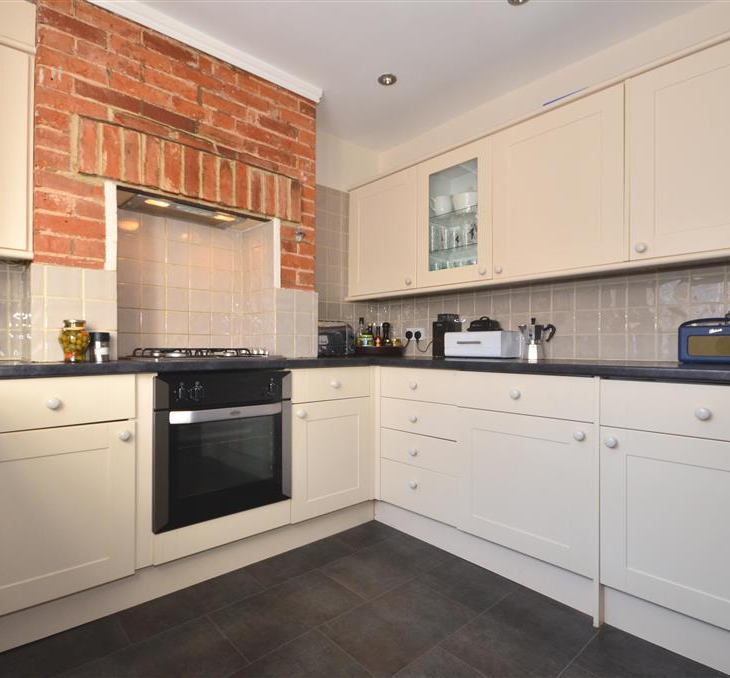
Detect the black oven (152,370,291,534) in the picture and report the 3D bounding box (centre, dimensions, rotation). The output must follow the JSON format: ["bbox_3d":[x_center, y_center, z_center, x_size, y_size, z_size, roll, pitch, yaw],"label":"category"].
[{"bbox_3d":[-0.751,0.448,2.017,0.597,0.601,0.550,1,-1,-41],"label":"black oven"}]

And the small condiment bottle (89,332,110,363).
[{"bbox_3d":[-0.988,0.032,1.579,0.067,0.111,0.067,1,-1,-41],"label":"small condiment bottle"}]

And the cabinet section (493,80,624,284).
[{"bbox_3d":[0.938,-0.653,1.976,0.320,0.721,0.600,1,-1,-42],"label":"cabinet section"}]

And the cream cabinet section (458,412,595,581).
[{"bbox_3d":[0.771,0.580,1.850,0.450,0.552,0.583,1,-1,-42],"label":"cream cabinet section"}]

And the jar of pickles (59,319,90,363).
[{"bbox_3d":[-1.035,0.008,1.512,0.091,0.155,0.091,1,-1,-41],"label":"jar of pickles"}]

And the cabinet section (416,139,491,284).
[{"bbox_3d":[0.577,-0.652,2.379,0.320,0.721,0.495,1,-1,-42],"label":"cabinet section"}]

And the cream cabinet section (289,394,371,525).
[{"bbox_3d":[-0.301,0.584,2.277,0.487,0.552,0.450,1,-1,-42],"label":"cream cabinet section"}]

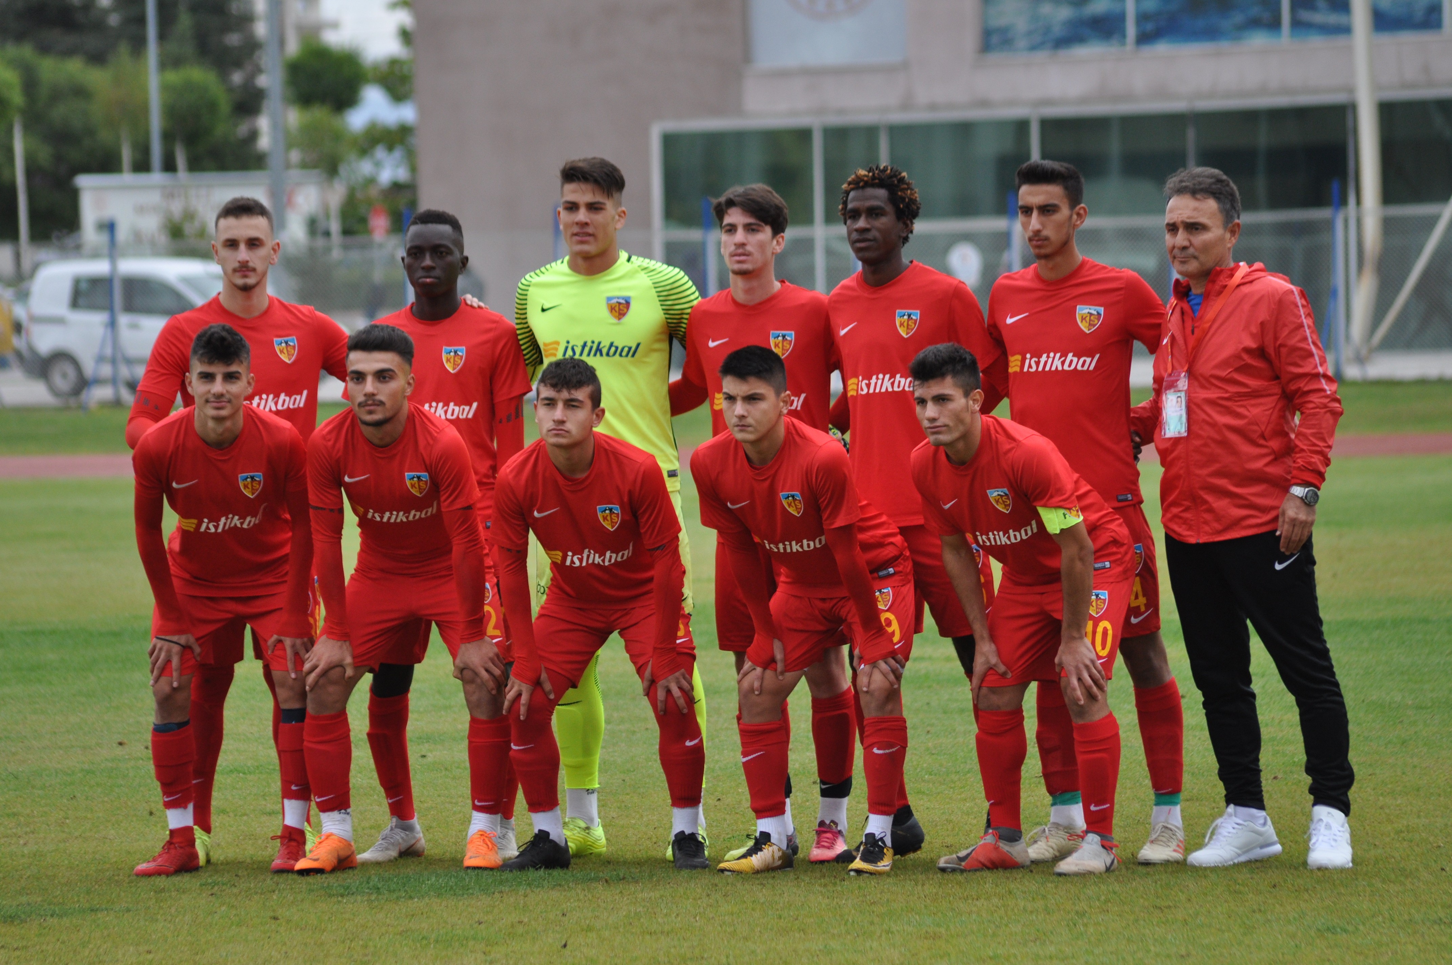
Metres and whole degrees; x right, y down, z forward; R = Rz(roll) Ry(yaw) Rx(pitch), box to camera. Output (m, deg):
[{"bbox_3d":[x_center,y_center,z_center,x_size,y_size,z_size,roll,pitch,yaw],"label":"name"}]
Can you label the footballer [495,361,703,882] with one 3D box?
[{"bbox_3d":[-0.332,0.354,24.223,0.560,1.360,0.620,-1,1,18],"label":"footballer"}]

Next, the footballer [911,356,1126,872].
[{"bbox_3d":[0.784,0.328,23.782,0.510,1.390,0.640,0,2,33],"label":"footballer"}]

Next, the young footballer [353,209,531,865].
[{"bbox_3d":[-0.770,0.145,24.748,0.540,1.770,0.380,-1,1,18],"label":"young footballer"}]

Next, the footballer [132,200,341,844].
[{"bbox_3d":[-1.286,0.122,24.000,0.600,1.754,0.400,0,1,3],"label":"footballer"}]

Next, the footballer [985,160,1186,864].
[{"bbox_3d":[0.955,0.075,24.000,0.560,1.853,0.420,0,1,21],"label":"footballer"}]

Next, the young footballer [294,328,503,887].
[{"bbox_3d":[-0.837,0.296,23.450,0.510,1.412,0.620,0,1,17],"label":"young footballer"}]

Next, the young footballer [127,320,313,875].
[{"bbox_3d":[-1.303,0.296,23.450,0.480,1.412,0.620,0,1,11],"label":"young footballer"}]

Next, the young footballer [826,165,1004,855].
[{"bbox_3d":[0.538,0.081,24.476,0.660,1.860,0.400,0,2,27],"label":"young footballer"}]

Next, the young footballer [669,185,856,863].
[{"bbox_3d":[0.090,0.105,24.000,0.560,1.787,0.420,0,1,20],"label":"young footballer"}]

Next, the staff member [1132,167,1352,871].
[{"bbox_3d":[1.361,0.092,23.767,0.580,1.840,0.420,0,2,35],"label":"staff member"}]

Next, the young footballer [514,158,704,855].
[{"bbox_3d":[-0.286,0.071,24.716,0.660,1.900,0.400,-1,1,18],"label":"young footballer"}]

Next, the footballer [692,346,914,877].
[{"bbox_3d":[0.198,0.327,23.450,0.510,1.356,0.640,1,1,32],"label":"footballer"}]

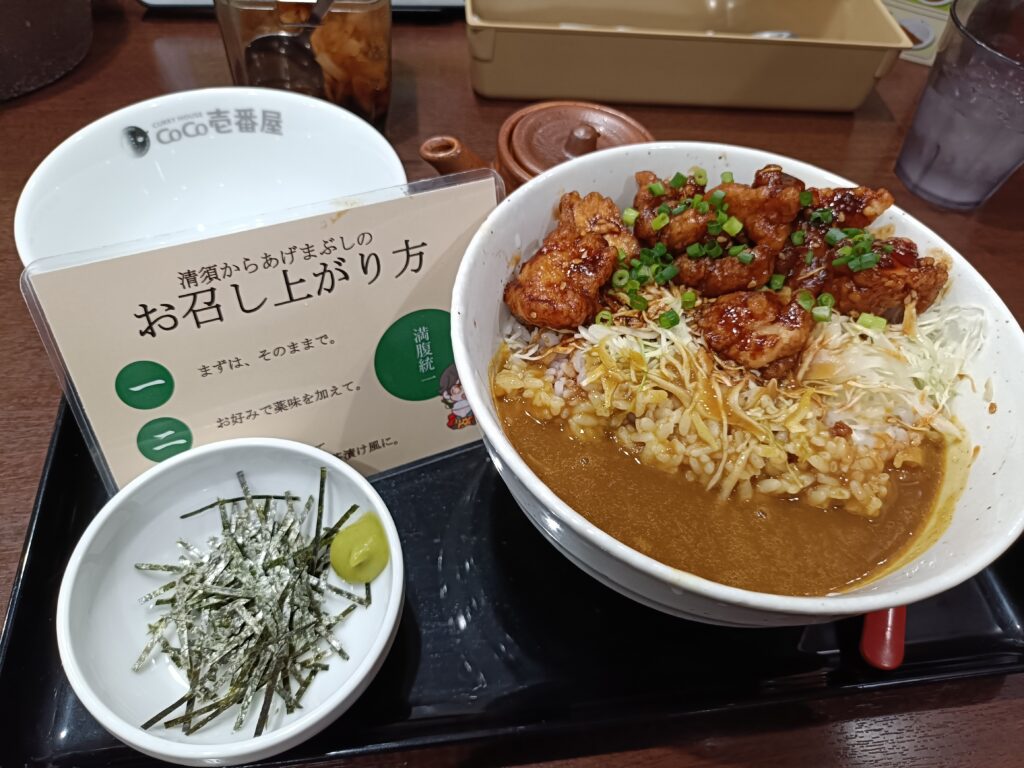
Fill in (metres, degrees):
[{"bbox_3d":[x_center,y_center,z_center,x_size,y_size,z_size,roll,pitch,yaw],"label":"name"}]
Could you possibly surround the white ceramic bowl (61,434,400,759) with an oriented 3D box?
[{"bbox_3d":[-0.090,0.071,0.251,0.107,0.032,0.107,3,54,-4],"label":"white ceramic bowl"}]

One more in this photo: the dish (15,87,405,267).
[{"bbox_3d":[-0.118,-0.057,0.321,0.148,0.065,0.148,3,54,-4],"label":"dish"}]

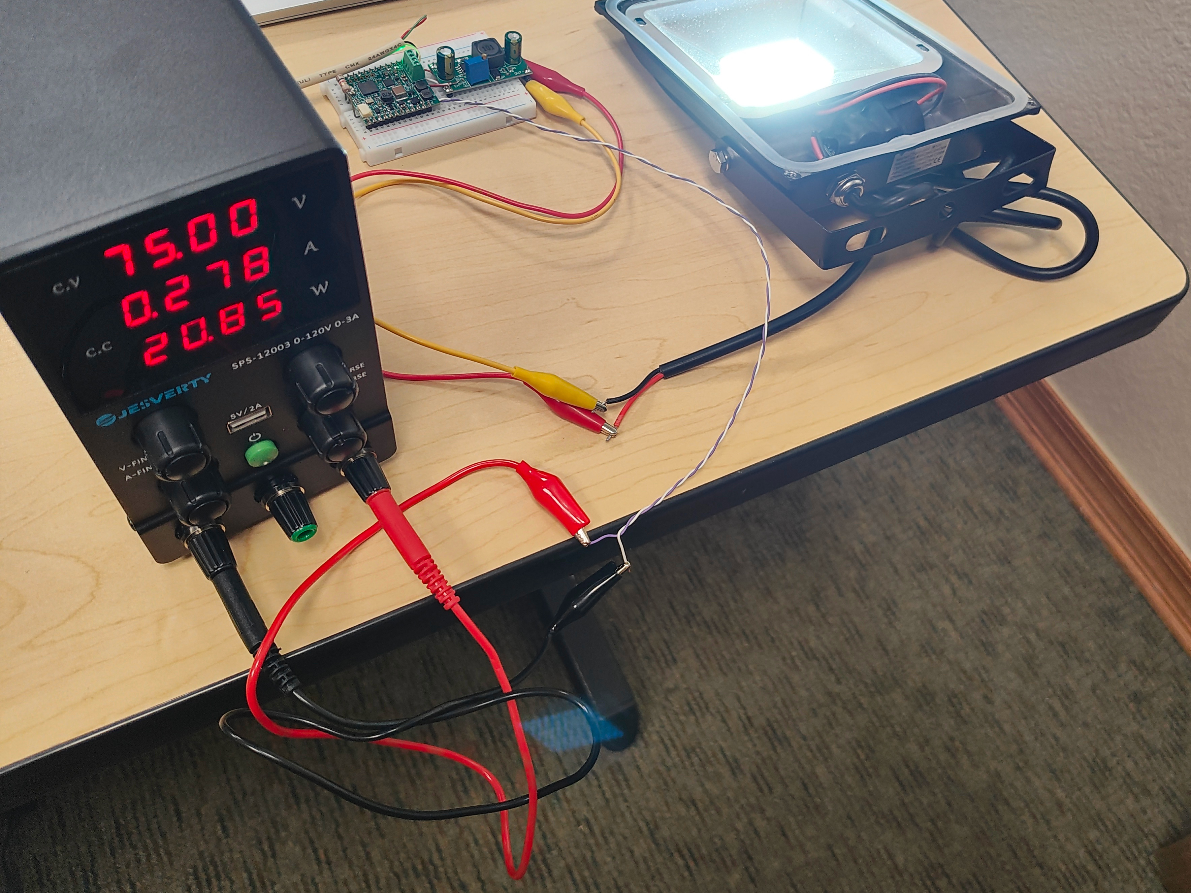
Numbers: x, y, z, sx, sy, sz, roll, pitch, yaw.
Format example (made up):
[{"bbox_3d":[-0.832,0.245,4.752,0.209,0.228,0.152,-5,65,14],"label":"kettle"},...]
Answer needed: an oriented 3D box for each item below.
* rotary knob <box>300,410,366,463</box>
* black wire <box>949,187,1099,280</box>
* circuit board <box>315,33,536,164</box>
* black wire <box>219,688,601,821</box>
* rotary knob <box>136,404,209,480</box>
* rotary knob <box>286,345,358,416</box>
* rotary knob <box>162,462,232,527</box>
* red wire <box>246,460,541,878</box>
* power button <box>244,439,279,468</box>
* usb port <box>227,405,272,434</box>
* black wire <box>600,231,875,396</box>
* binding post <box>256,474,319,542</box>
[{"bbox_3d":[-0.084,-0.004,0.278,0.018,0.018,0.015,-28,65,-20],"label":"rotary knob"},{"bbox_3d":[0.198,-0.098,0.394,0.062,0.020,0.040,-9,61,-12],"label":"black wire"},{"bbox_3d":[-0.075,-0.166,0.392,0.084,0.024,0.054,-27,66,-21],"label":"circuit board"},{"bbox_3d":[-0.063,0.107,0.299,0.134,0.041,0.051,-6,60,-10],"label":"black wire"},{"bbox_3d":[-0.117,0.000,0.240,0.018,0.018,0.015,-28,65,-20],"label":"rotary knob"},{"bbox_3d":[-0.081,-0.019,0.259,0.019,0.019,0.016,-30,67,-22],"label":"rotary knob"},{"bbox_3d":[-0.121,0.013,0.263,0.019,0.019,0.016,-30,67,-22],"label":"rotary knob"},{"bbox_3d":[-0.069,0.082,0.309,0.092,0.098,0.140,-3,64,-9],"label":"red wire"},{"bbox_3d":[-0.106,0.003,0.274,0.010,0.010,0.004,-28,65,-20],"label":"power button"},{"bbox_3d":[-0.108,-0.011,0.265,0.013,0.006,0.010,-30,67,-22],"label":"usb port"},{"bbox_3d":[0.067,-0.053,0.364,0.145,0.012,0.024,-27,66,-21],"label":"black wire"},{"bbox_3d":[-0.103,0.021,0.290,0.014,0.014,0.021,-28,65,-20],"label":"binding post"}]

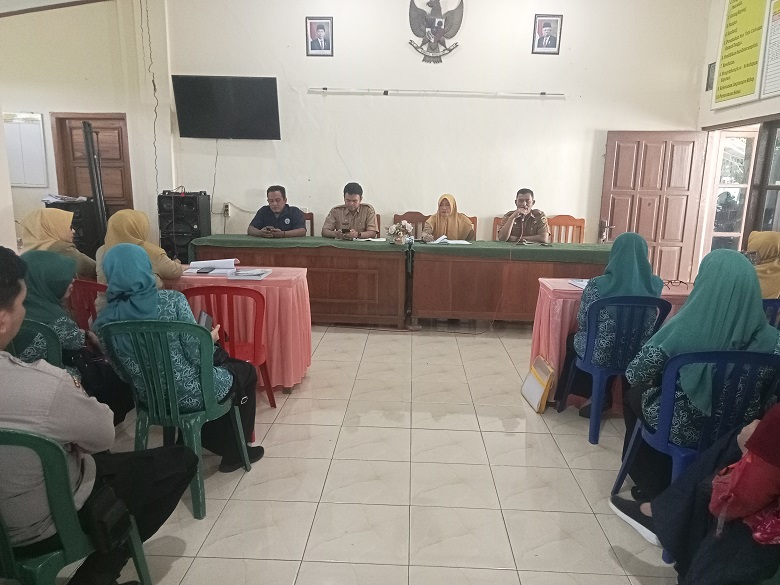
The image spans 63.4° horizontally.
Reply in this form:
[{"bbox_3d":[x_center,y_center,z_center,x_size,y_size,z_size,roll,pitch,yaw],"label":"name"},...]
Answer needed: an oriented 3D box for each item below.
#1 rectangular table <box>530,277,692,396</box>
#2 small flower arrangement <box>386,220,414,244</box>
[{"bbox_3d":[1.682,0.321,4.256,1.370,0.750,0.550,2,10,2],"label":"rectangular table"},{"bbox_3d":[0.104,-0.585,6.194,0.260,0.240,0.220,2,10,2],"label":"small flower arrangement"}]

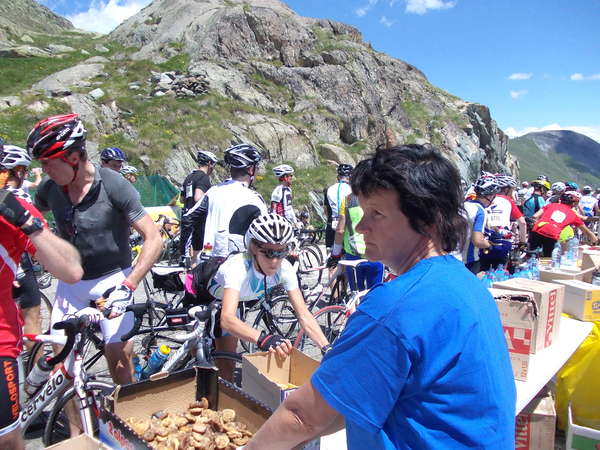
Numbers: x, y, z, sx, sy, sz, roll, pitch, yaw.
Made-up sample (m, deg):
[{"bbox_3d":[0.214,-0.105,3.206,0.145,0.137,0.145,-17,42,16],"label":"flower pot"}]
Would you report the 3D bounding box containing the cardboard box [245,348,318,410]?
[{"bbox_3d":[-0.056,0.624,1.802,0.206,0.200,0.332,-1,7,-29],"label":"cardboard box"}]

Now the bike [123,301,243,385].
[{"bbox_3d":[-0.893,0.820,2.812,1.670,1.000,0.430,3,6,8],"label":"bike"}]

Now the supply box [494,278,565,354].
[{"bbox_3d":[1.290,0.505,2.754,0.300,0.330,0.257,-3,8,-41],"label":"supply box"}]

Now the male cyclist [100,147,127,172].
[{"bbox_3d":[-1.973,0.119,5.148,0.400,1.830,0.500,6,7,30],"label":"male cyclist"}]

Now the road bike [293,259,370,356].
[{"bbox_3d":[0.686,0.757,3.931,1.670,1.000,0.440,-1,7,-28],"label":"road bike"}]

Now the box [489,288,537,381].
[{"bbox_3d":[0.947,0.516,2.373,0.290,0.365,0.270,4,6,17],"label":"box"}]

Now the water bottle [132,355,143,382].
[{"bbox_3d":[-0.958,0.866,2.870,0.074,0.210,0.074,-14,3,9],"label":"water bottle"}]

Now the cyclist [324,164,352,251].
[{"bbox_3d":[0.472,0.094,6.343,0.520,1.800,0.420,4,6,14],"label":"cyclist"}]

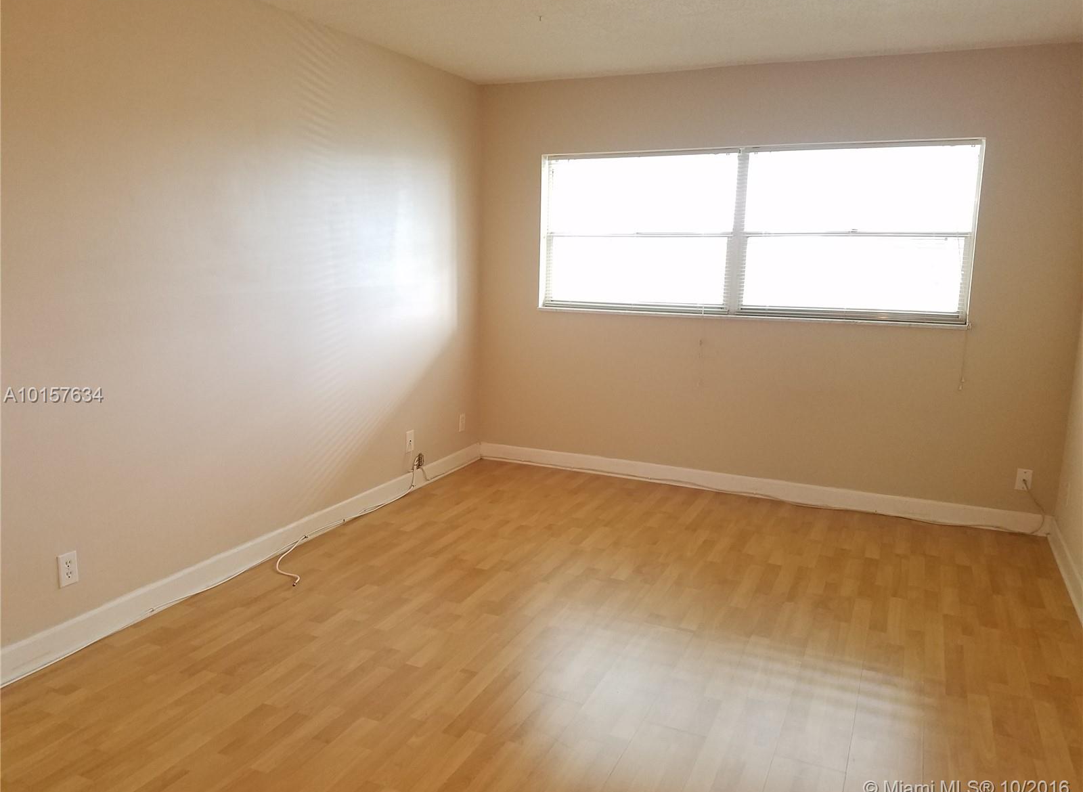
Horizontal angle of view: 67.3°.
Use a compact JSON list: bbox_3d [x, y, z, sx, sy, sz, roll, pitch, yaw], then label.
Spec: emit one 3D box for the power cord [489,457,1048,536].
[{"bbox_3d":[1.127,0.439,4.859,3.285,0.295,0.035,6,12,24],"label":"power cord"}]

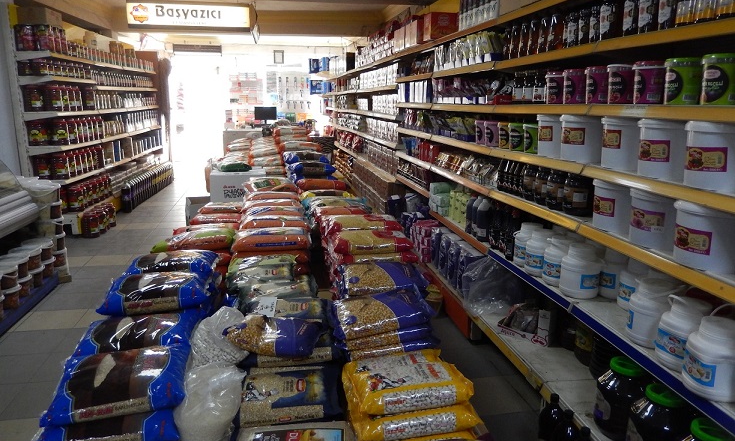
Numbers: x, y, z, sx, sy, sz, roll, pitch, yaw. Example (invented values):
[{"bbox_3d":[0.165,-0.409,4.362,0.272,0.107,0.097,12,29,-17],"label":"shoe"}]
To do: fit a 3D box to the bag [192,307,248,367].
[{"bbox_3d":[-0.512,0.418,1.850,0.220,0.210,0.200,-2,13,-9],"label":"bag"}]

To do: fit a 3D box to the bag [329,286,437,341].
[{"bbox_3d":[0.065,0.452,2.573,0.440,0.075,0.320,-5,13,-20],"label":"bag"}]

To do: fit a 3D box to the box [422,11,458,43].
[{"bbox_3d":[0.582,-1.512,4.192,0.215,0.205,0.205,-1,13,-10],"label":"box"}]

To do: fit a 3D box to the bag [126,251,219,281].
[{"bbox_3d":[-1.010,0.249,2.769,0.450,0.100,0.300,-3,13,-15],"label":"bag"}]

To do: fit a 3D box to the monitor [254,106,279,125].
[{"bbox_3d":[-1.947,-2.003,10.200,0.420,0.370,0.180,-2,13,-9],"label":"monitor"}]

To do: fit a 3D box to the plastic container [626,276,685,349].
[{"bbox_3d":[1.034,0.326,1.907,0.172,0.205,0.172,3,13,10],"label":"plastic container"}]

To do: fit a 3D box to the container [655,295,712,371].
[{"bbox_3d":[1.075,0.372,1.781,0.174,0.205,0.174,-9,16,-36],"label":"container"}]

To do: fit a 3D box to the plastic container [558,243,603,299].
[{"bbox_3d":[1.097,0.259,2.719,0.190,0.239,0.190,-5,13,-21],"label":"plastic container"}]

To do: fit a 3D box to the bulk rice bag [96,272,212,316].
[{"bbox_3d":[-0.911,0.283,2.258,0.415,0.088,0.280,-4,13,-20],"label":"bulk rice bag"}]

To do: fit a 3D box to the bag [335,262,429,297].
[{"bbox_3d":[0.038,0.239,2.291,0.390,0.095,0.275,-3,13,-13],"label":"bag"}]

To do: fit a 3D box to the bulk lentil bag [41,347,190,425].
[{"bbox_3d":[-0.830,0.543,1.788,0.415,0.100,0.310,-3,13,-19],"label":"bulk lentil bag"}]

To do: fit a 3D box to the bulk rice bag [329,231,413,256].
[{"bbox_3d":[0.016,0.131,3.105,0.450,0.090,0.290,-3,13,-11],"label":"bulk rice bag"}]

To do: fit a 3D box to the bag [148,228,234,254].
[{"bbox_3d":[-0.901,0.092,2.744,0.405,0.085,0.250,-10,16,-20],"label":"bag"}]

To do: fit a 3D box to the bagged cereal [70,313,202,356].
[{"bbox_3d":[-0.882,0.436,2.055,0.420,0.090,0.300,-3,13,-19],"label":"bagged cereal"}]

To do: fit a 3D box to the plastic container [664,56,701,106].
[{"bbox_3d":[1.161,-0.503,1.932,0.116,0.166,0.116,-3,13,-14],"label":"plastic container"}]

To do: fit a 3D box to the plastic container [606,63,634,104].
[{"bbox_3d":[1.091,-0.580,2.266,0.116,0.166,0.116,-12,17,-42],"label":"plastic container"}]

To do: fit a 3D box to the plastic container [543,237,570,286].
[{"bbox_3d":[0.919,0.190,2.502,0.172,0.205,0.172,-9,16,-38],"label":"plastic container"}]

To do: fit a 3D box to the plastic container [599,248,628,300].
[{"bbox_3d":[1.268,0.263,2.703,0.190,0.239,0.190,-5,14,-23],"label":"plastic container"}]

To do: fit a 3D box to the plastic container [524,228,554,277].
[{"bbox_3d":[0.889,0.159,2.713,0.158,0.215,0.158,-10,16,-38],"label":"plastic container"}]

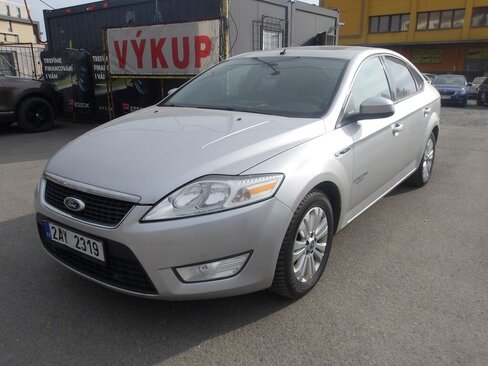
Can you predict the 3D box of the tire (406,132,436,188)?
[{"bbox_3d":[2.052,-0.283,4.411,0.215,0.640,0.640,11,19,36],"label":"tire"}]

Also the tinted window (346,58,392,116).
[{"bbox_3d":[0.879,-0.722,2.734,0.070,0.434,1.101,-20,0,40],"label":"tinted window"}]

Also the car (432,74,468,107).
[{"bbox_3d":[10.338,-4.686,19.135,1.810,1.460,4.660,8,18,29],"label":"car"}]

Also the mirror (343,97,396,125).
[{"bbox_3d":[0.781,-0.458,2.376,0.235,0.155,0.250,11,19,36],"label":"mirror"}]

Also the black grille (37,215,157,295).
[{"bbox_3d":[-0.826,0.364,1.974,1.030,0.300,0.130,11,19,36],"label":"black grille"}]

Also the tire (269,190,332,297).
[{"bbox_3d":[0.332,0.340,2.226,0.215,0.640,0.640,11,19,36],"label":"tire"}]

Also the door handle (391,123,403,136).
[{"bbox_3d":[1.204,-0.432,3.015,0.060,0.075,0.200,11,19,36],"label":"door handle"}]

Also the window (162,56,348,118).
[{"bbox_3d":[0.025,-0.750,2.851,1.470,0.160,1.030,11,44,36],"label":"window"}]

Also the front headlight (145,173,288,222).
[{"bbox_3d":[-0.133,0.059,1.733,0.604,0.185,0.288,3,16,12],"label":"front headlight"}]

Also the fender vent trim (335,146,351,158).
[{"bbox_3d":[0.580,-0.180,2.241,0.030,0.045,0.220,11,23,36],"label":"fender vent trim"}]

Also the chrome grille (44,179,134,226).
[{"bbox_3d":[-0.823,0.097,1.908,0.820,0.160,0.120,11,19,36],"label":"chrome grille"}]

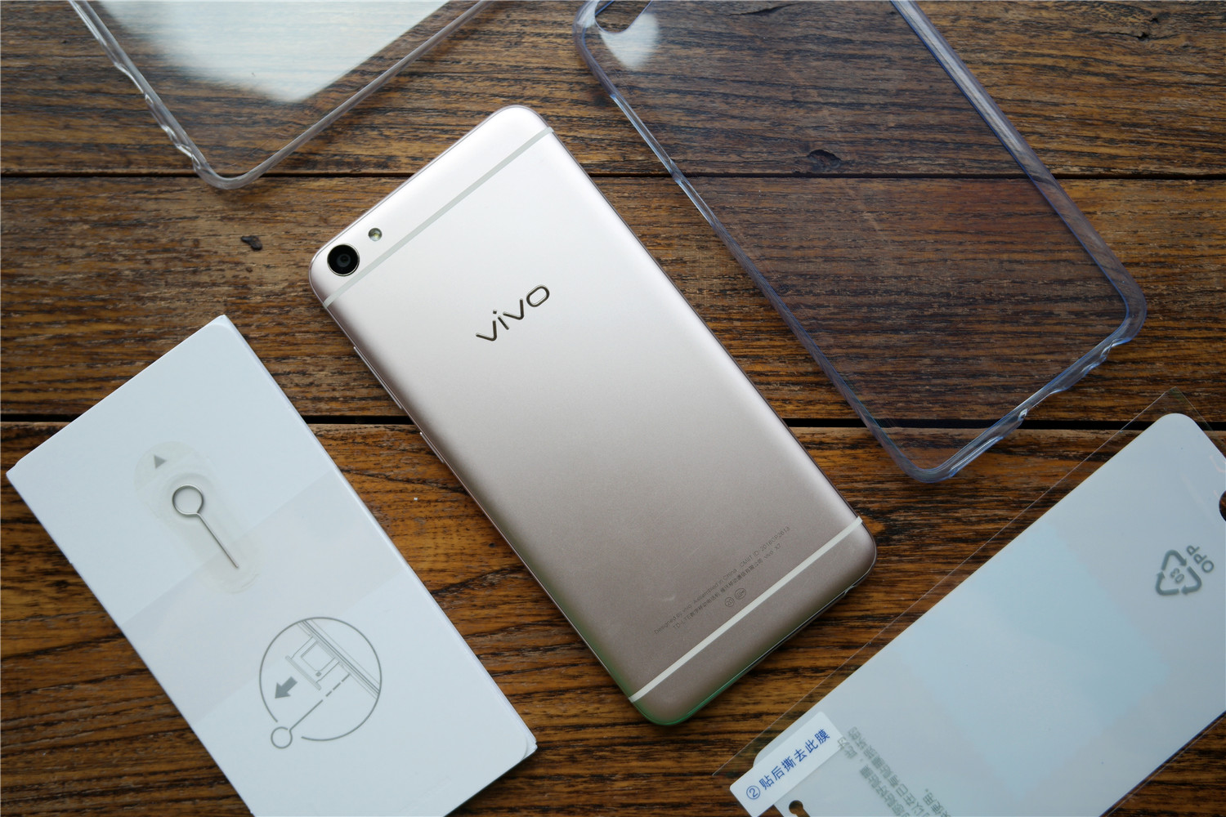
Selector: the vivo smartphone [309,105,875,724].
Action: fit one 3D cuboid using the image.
[{"bbox_3d":[-0.005,0.001,0.302,0.072,0.007,0.147,-38,88,0],"label":"vivo smartphone"}]

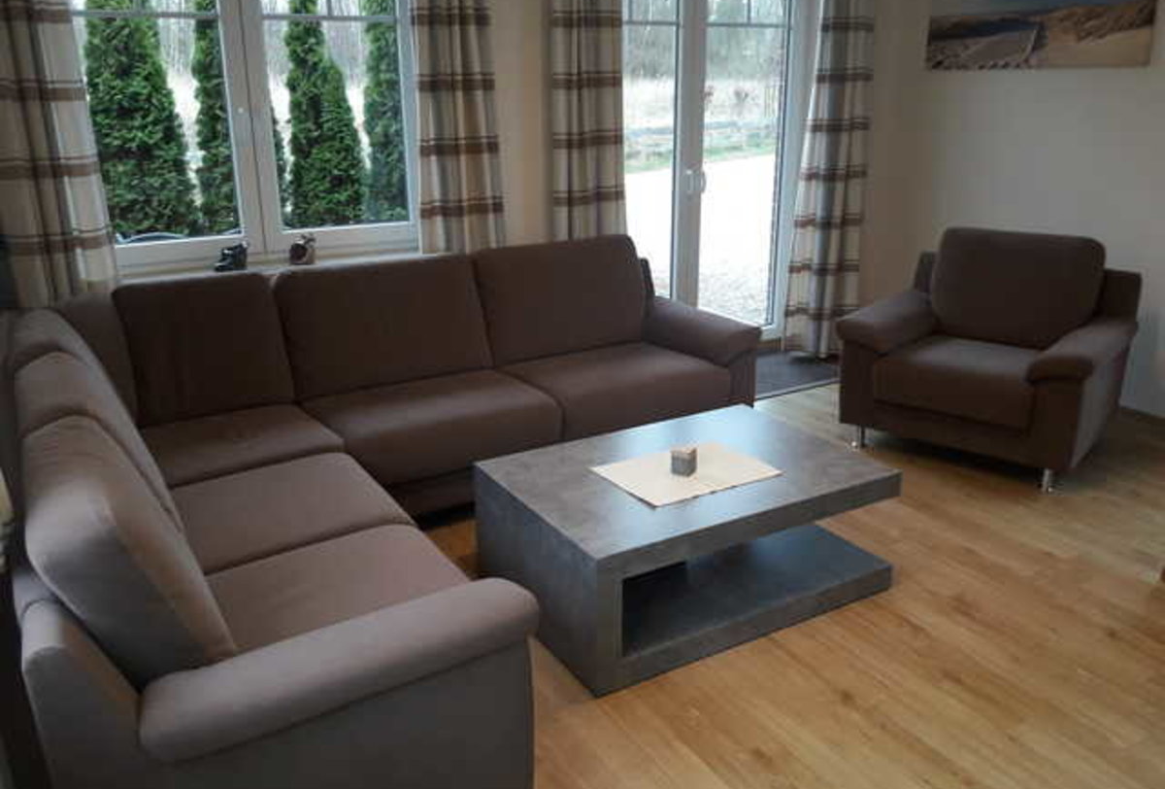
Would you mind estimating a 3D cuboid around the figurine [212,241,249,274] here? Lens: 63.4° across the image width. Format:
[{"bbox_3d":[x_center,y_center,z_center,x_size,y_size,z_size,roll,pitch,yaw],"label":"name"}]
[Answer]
[{"bbox_3d":[-1.427,-0.563,3.809,0.120,0.115,0.075,-16,24,-39],"label":"figurine"}]

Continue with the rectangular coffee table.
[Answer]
[{"bbox_3d":[0.320,0.416,2.973,1.085,0.401,0.742,-11,21,-28],"label":"rectangular coffee table"}]

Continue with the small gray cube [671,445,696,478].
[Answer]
[{"bbox_3d":[0.317,0.210,2.924,0.059,0.067,0.059,11,22,31],"label":"small gray cube"}]

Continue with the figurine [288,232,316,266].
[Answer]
[{"bbox_3d":[-1.167,-0.605,3.915,0.100,0.128,0.080,-3,18,-6],"label":"figurine"}]

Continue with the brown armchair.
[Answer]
[{"bbox_3d":[1.752,-0.219,4.083,0.985,0.900,0.828,13,23,36],"label":"brown armchair"}]

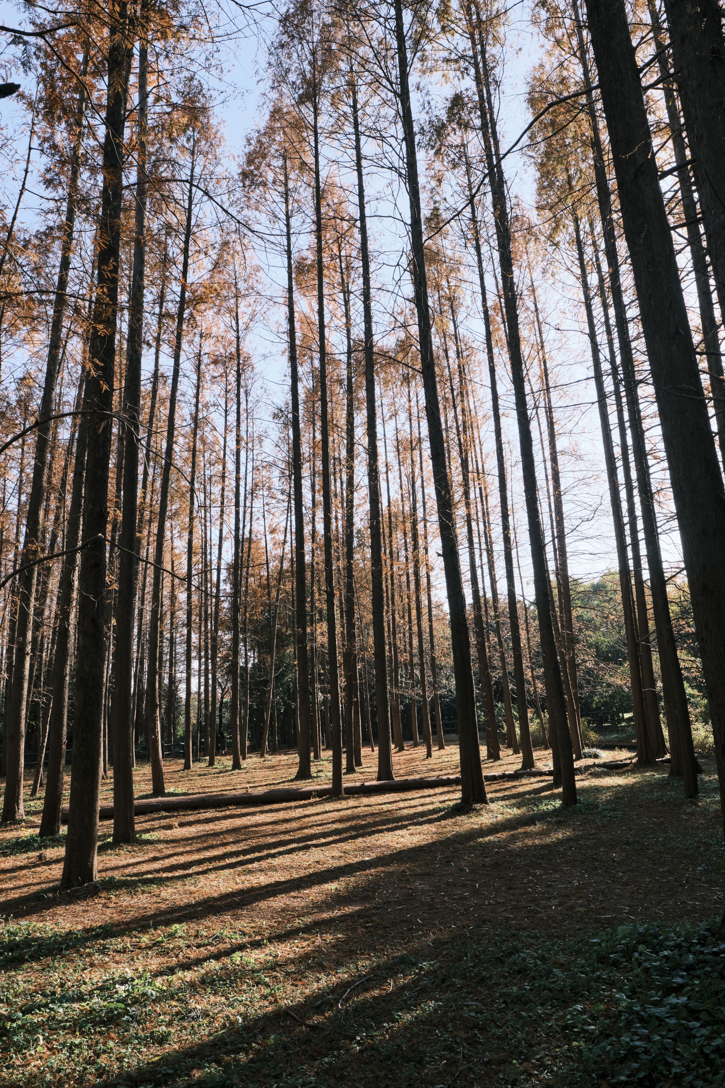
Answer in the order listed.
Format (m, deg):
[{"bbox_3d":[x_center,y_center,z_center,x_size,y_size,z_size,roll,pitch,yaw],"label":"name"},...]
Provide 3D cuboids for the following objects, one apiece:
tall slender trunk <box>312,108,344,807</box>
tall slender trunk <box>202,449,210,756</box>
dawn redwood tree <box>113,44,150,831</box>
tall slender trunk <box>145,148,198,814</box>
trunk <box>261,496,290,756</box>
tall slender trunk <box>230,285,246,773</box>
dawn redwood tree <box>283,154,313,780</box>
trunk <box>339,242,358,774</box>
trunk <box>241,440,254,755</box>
[{"bbox_3d":[-1.088,-4.270,20.771,0.296,21.790,0.275,-2,-15,-3],"label":"tall slender trunk"},{"bbox_3d":[-10.502,3.511,48.598,0.388,20.900,0.369,0,-15,-12],"label":"tall slender trunk"},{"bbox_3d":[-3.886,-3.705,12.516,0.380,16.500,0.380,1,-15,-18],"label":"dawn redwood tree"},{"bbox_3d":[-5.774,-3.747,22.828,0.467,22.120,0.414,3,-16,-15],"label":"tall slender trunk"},{"bbox_3d":[-5.198,4.506,43.876,0.340,15.820,0.340,6,-16,-6],"label":"trunk"},{"bbox_3d":[-5.399,-1.644,31.199,0.360,21.590,0.360,0,-15,-10],"label":"tall slender trunk"},{"bbox_3d":[-2.368,-3.915,25.087,0.450,22.830,0.450,-2,-15,-5],"label":"dawn redwood tree"},{"bbox_3d":[-0.678,-2.484,28.862,0.357,22.210,0.332,-1,-15,-1],"label":"trunk"},{"bbox_3d":[-7.036,2.706,45.123,0.392,20.520,0.368,1,-15,-9],"label":"trunk"}]

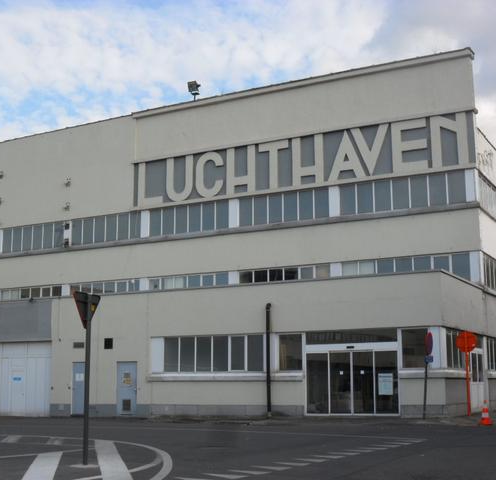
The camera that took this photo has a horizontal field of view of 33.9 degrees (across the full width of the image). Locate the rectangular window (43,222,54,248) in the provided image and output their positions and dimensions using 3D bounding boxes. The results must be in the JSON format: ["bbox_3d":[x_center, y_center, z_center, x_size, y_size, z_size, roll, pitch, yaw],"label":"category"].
[{"bbox_3d":[-11.271,-0.254,45.960,0.800,1.500,0.100,-6,-11,28],"label":"rectangular window"}]

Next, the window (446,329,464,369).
[{"bbox_3d":[7.455,3.937,29.143,0.100,1.333,2.508,-6,-11,28],"label":"window"}]

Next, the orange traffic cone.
[{"bbox_3d":[6.897,5.012,23.665,0.380,0.750,0.380,-6,-11,28],"label":"orange traffic cone"}]

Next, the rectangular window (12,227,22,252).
[{"bbox_3d":[-13.168,0.013,46.602,0.807,1.399,0.100,-6,-11,28],"label":"rectangular window"}]

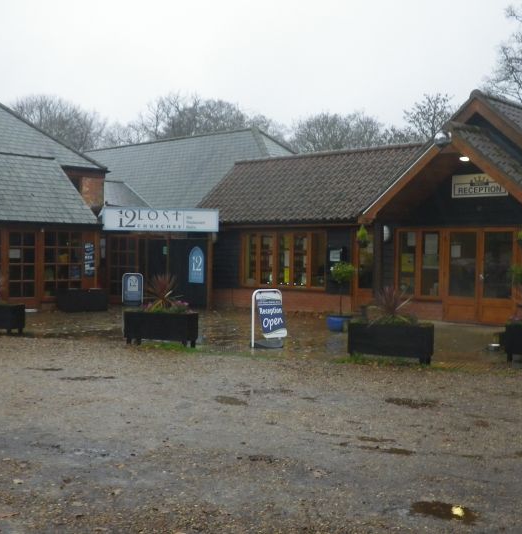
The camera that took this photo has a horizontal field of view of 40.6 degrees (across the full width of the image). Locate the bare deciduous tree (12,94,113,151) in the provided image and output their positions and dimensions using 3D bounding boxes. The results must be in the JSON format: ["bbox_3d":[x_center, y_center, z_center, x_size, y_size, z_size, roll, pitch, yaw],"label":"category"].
[{"bbox_3d":[-15.203,-6.740,54.858,8.600,13.600,8.600,1,1,0],"label":"bare deciduous tree"}]

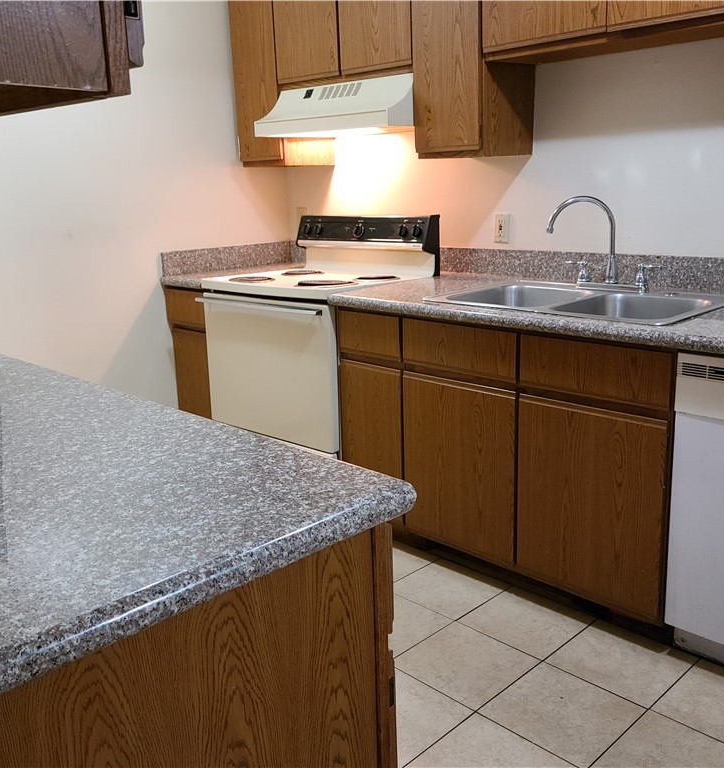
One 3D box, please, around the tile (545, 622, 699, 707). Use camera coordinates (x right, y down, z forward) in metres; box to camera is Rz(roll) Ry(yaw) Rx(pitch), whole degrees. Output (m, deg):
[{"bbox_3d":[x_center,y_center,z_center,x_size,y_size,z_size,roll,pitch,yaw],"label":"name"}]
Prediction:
[{"bbox_3d":[0.714,0.756,2.264,0.301,0.010,0.302,-15,19,-43],"label":"tile"}]

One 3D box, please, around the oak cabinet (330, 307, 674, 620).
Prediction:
[{"bbox_3d":[0.568,0.146,2.796,0.625,0.826,1.246,-15,19,-43],"label":"oak cabinet"}]

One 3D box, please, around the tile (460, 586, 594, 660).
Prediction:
[{"bbox_3d":[0.498,0.711,2.477,0.301,0.010,0.302,-15,19,-43],"label":"tile"}]

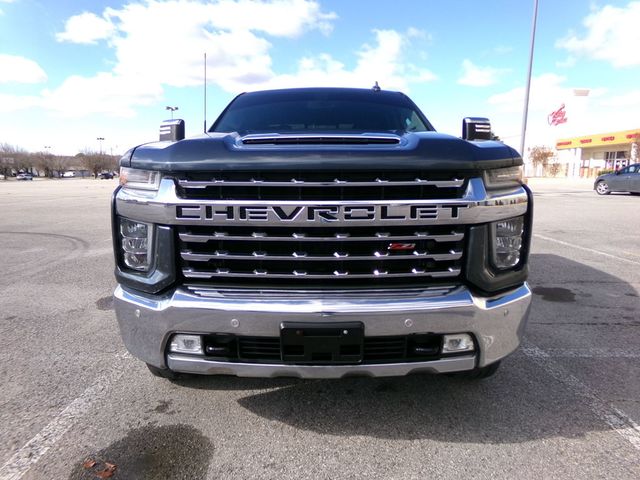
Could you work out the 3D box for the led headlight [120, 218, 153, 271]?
[{"bbox_3d":[-0.840,0.027,1.997,0.170,0.245,0.130,2,9,13],"label":"led headlight"}]

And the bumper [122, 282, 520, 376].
[{"bbox_3d":[0.013,0.340,1.985,1.980,0.335,0.420,0,9,1],"label":"bumper"}]

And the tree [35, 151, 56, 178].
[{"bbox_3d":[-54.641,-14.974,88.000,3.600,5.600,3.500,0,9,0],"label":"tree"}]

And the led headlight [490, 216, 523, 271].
[{"bbox_3d":[0.855,0.014,2.016,0.170,0.245,0.130,-2,9,-11],"label":"led headlight"}]

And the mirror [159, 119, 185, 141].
[{"bbox_3d":[-1.127,-0.734,3.326,0.200,0.320,0.150,0,9,1],"label":"mirror"}]

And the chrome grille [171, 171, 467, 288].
[{"bbox_3d":[0.008,-0.043,1.845,1.180,0.480,0.130,0,9,1],"label":"chrome grille"}]

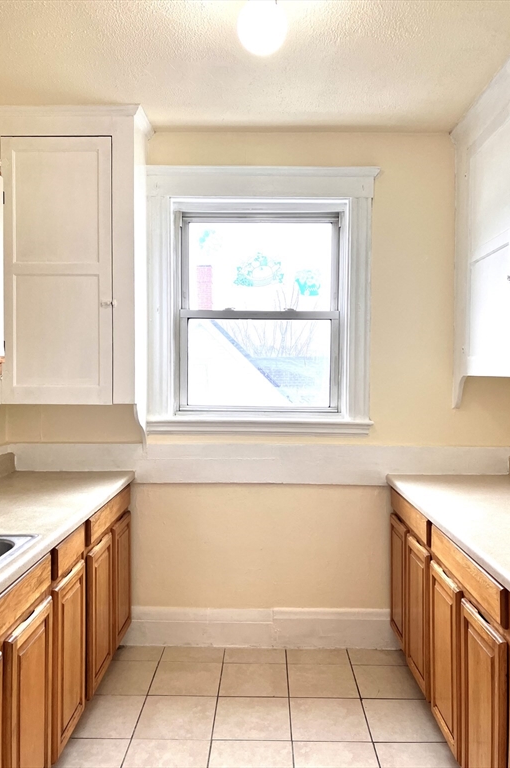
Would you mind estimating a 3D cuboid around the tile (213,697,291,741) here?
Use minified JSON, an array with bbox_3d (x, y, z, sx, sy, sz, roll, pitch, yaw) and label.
[{"bbox_3d":[-0.009,1.377,2.556,0.307,0.010,0.307,0,2,1],"label":"tile"}]

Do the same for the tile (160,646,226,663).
[{"bbox_3d":[-0.308,1.360,3.108,0.307,0.010,0.158,0,2,1],"label":"tile"}]

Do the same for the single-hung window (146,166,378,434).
[{"bbox_3d":[0.025,-0.415,3.160,1.173,1.337,0.130,0,2,1],"label":"single-hung window"}]

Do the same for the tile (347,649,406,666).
[{"bbox_3d":[0.620,1.364,3.096,0.298,0.010,0.171,0,2,1],"label":"tile"}]

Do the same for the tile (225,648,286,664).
[{"bbox_3d":[0.003,1.362,3.103,0.307,0.010,0.158,0,2,1],"label":"tile"}]

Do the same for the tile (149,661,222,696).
[{"bbox_3d":[-0.313,1.367,2.873,0.307,0.010,0.307,0,2,1],"label":"tile"}]

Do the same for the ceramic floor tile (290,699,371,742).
[{"bbox_3d":[0.302,1.379,2.549,0.307,0.010,0.307,0,2,1],"label":"ceramic floor tile"}]

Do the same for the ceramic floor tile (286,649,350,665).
[{"bbox_3d":[0.314,1.363,3.103,0.307,0.010,0.171,0,2,1],"label":"ceramic floor tile"}]

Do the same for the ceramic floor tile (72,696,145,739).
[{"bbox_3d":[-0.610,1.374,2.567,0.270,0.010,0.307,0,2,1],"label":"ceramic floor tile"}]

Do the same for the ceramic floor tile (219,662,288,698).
[{"bbox_3d":[-0.001,1.369,2.866,0.307,0.010,0.307,0,2,1],"label":"ceramic floor tile"}]

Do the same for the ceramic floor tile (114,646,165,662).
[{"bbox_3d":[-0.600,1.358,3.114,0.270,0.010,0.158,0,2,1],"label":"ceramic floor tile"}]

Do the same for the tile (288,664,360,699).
[{"bbox_3d":[0.309,1.370,2.860,0.307,0.010,0.307,0,2,1],"label":"tile"}]

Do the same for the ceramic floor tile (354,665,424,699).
[{"bbox_3d":[0.620,1.371,2.853,0.307,0.010,0.307,0,2,1],"label":"ceramic floor tile"}]

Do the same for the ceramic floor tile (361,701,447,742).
[{"bbox_3d":[0.612,1.383,2.544,0.301,0.010,0.307,0,2,1],"label":"ceramic floor tile"}]

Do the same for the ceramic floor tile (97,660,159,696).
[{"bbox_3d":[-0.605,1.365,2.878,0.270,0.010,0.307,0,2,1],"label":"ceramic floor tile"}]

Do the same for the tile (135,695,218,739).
[{"bbox_3d":[-0.320,1.376,2.562,0.307,0.010,0.307,0,2,1],"label":"tile"}]

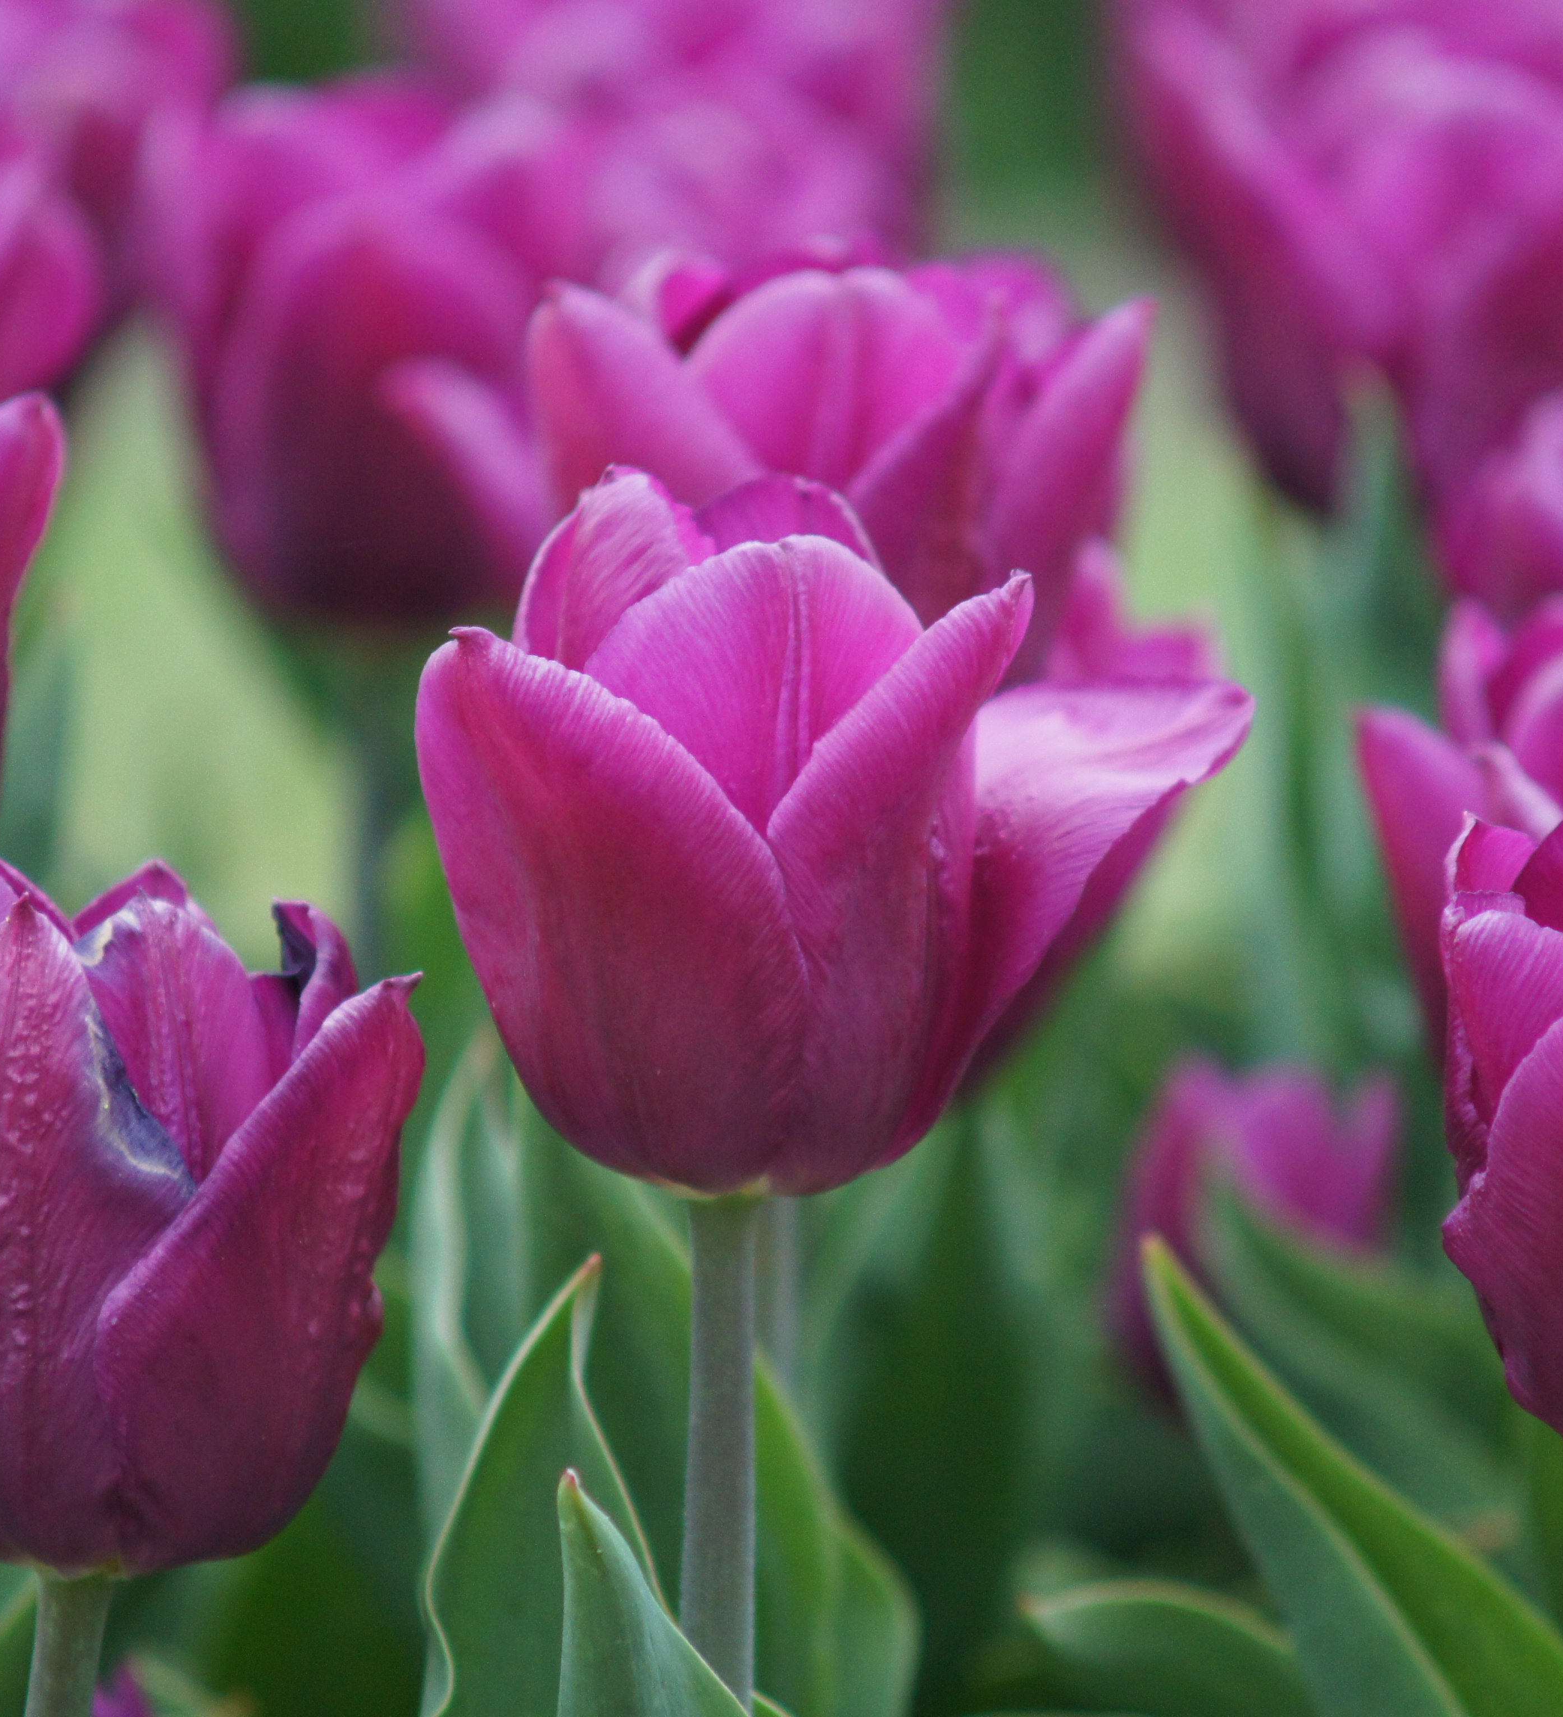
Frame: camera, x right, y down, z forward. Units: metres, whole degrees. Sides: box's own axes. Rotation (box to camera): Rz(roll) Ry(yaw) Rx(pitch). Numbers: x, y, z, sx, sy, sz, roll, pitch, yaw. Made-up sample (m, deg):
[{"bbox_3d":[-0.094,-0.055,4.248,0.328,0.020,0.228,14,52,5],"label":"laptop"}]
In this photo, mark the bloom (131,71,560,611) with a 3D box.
[{"bbox_3d":[-0.049,-0.058,2.580,0.051,0.060,0.050,0,10,0],"label":"bloom"}]

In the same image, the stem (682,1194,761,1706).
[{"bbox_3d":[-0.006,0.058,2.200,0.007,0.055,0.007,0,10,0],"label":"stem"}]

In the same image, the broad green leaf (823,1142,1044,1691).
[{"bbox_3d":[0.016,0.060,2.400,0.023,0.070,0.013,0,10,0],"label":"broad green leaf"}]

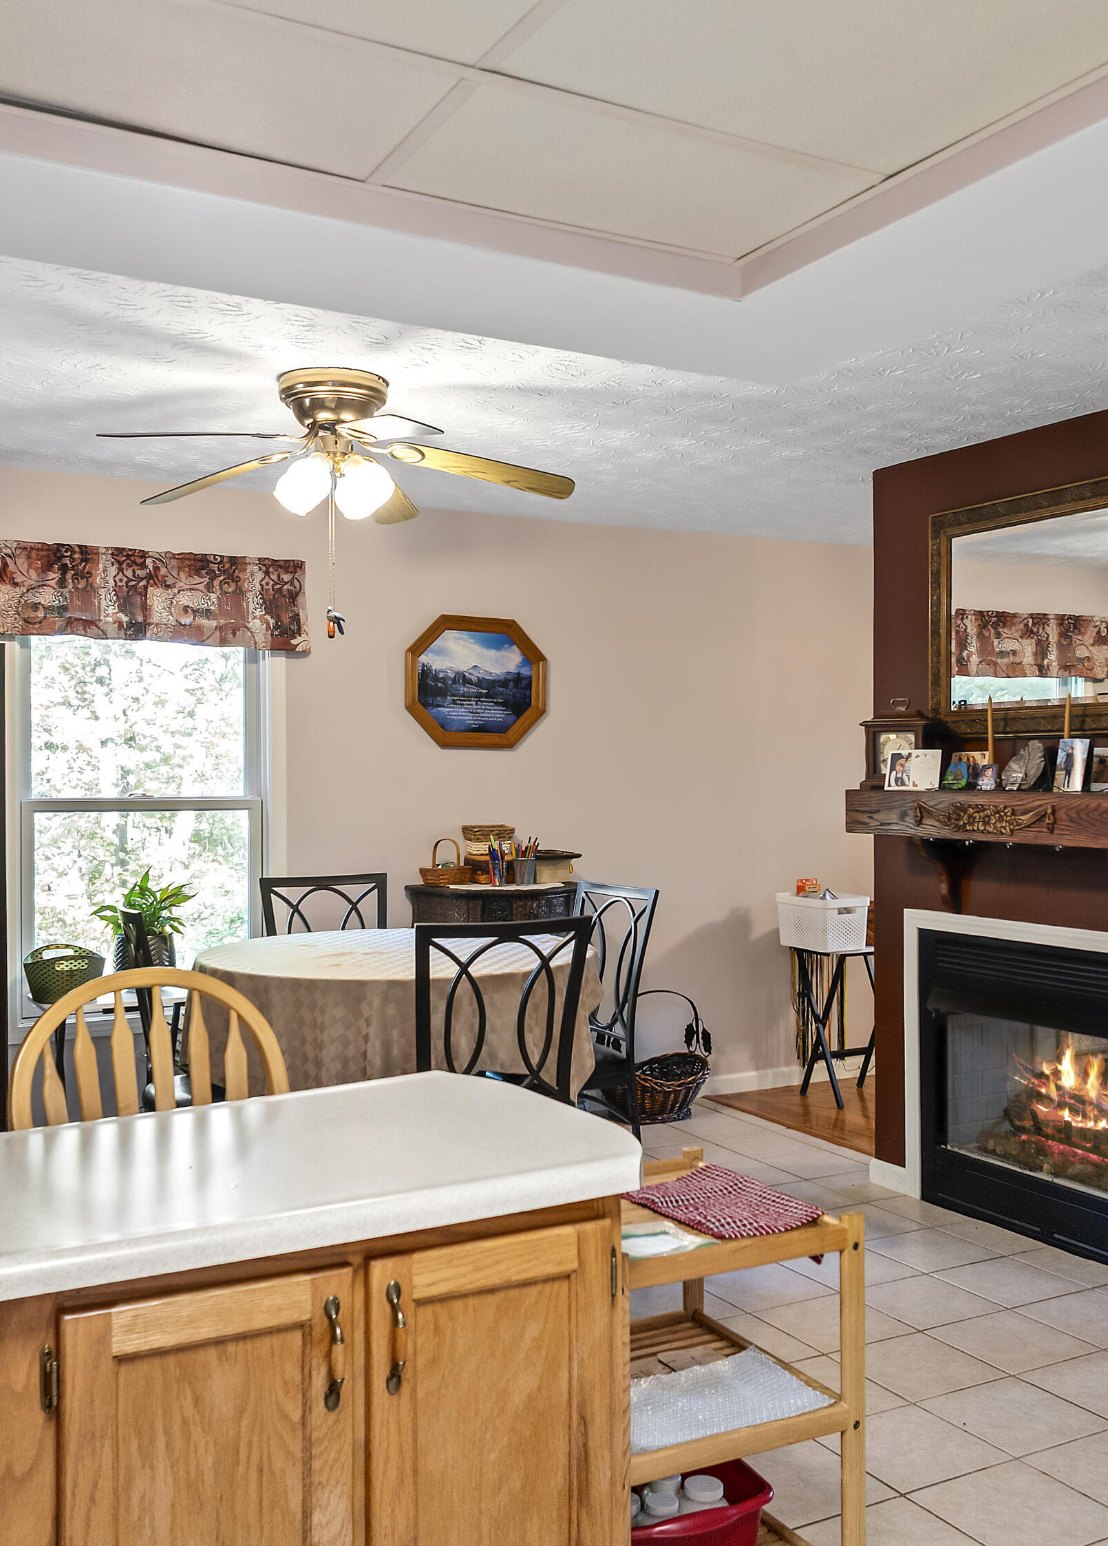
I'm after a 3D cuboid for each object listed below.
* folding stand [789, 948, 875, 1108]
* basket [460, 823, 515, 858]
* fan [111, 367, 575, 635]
[{"bbox_3d":[1.291,1.074,6.168,0.470,0.655,0.330,0,0,-28],"label":"folding stand"},{"bbox_3d":[-0.255,0.257,5.518,0.200,0.117,0.140,0,0,-28],"label":"basket"},{"bbox_3d":[-0.580,-0.695,3.785,1.320,0.665,1.300,0,0,-29],"label":"fan"}]

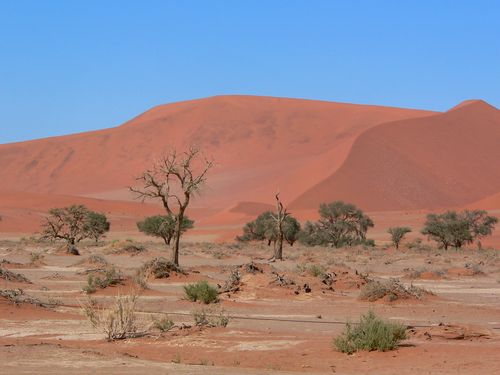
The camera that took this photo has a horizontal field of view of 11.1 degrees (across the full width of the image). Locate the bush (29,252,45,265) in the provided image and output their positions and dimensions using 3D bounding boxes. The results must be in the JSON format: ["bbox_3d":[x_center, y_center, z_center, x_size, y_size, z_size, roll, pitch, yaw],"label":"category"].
[{"bbox_3d":[-14.746,4.915,178.000,1.038,0.831,0.935,0,-1,0],"label":"bush"}]

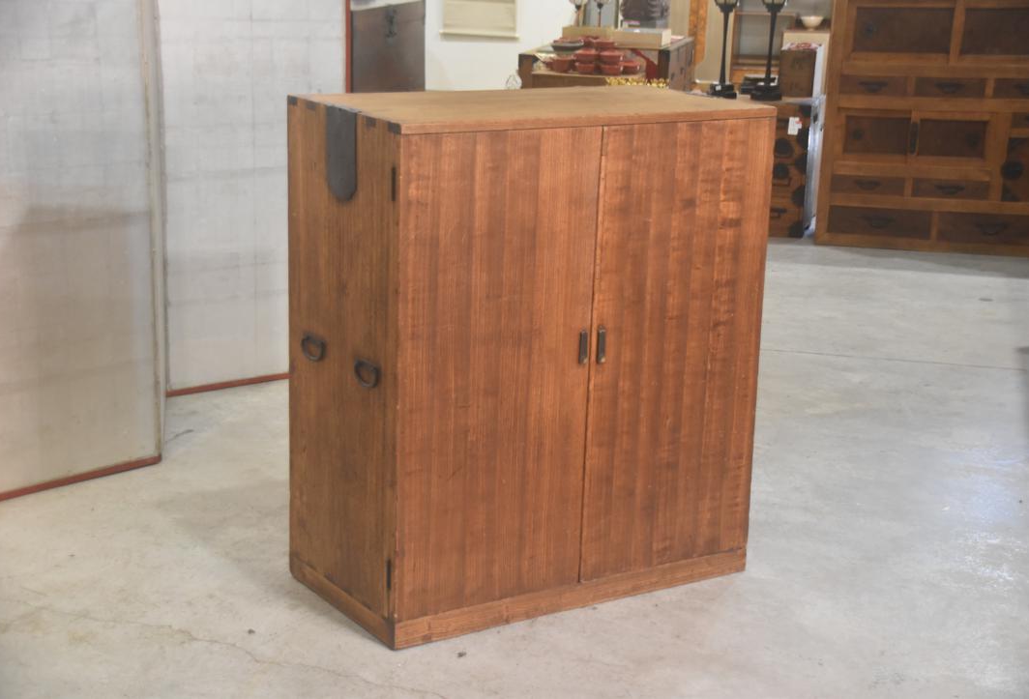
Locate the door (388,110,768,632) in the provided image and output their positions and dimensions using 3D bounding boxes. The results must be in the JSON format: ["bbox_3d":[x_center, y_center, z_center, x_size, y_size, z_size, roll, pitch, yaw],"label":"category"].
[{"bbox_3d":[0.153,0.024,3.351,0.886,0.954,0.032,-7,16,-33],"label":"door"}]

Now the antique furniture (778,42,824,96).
[{"bbox_3d":[1.426,-1.391,8.276,0.175,0.240,0.250,6,14,17],"label":"antique furniture"}]

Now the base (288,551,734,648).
[{"bbox_3d":[0.016,0.466,3.650,0.900,0.055,0.463,-7,16,-33],"label":"base"}]

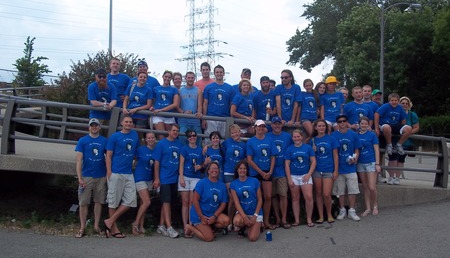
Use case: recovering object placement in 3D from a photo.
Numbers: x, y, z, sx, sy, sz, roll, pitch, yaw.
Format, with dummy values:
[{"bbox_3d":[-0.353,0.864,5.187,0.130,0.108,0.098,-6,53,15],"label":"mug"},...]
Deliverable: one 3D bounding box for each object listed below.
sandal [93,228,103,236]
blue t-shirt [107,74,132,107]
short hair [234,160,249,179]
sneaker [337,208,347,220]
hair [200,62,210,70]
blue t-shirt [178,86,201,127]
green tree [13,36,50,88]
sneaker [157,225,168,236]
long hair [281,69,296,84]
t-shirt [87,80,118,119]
[{"bbox_3d":[-1.992,1.624,7.360,0.105,0.080,0.275,1,0,-25],"label":"sandal"},{"bbox_3d":[-1.883,-0.657,8.200,0.500,0.660,0.280,1,-1,-9],"label":"blue t-shirt"},{"bbox_3d":[0.238,0.577,6.620,0.200,0.250,0.210,1,-1,0],"label":"short hair"},{"bbox_3d":[1.908,1.394,7.650,0.115,0.130,0.290,0,-1,25],"label":"sneaker"},{"bbox_3d":[-0.351,-1.130,8.550,0.175,0.160,0.195,1,0,-2],"label":"hair"},{"bbox_3d":[-0.614,-0.389,8.100,0.400,0.680,0.260,1,-1,-4],"label":"blue t-shirt"},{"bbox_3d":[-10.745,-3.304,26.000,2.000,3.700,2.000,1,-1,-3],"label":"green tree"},{"bbox_3d":[-0.973,1.598,7.350,0.110,0.125,0.290,1,0,-30],"label":"sneaker"},{"bbox_3d":[1.128,-0.907,8.250,0.210,0.270,0.230,0,-1,37],"label":"long hair"},{"bbox_3d":[-2.115,-0.481,8.050,0.500,0.670,0.340,1,8,-11],"label":"t-shirt"}]

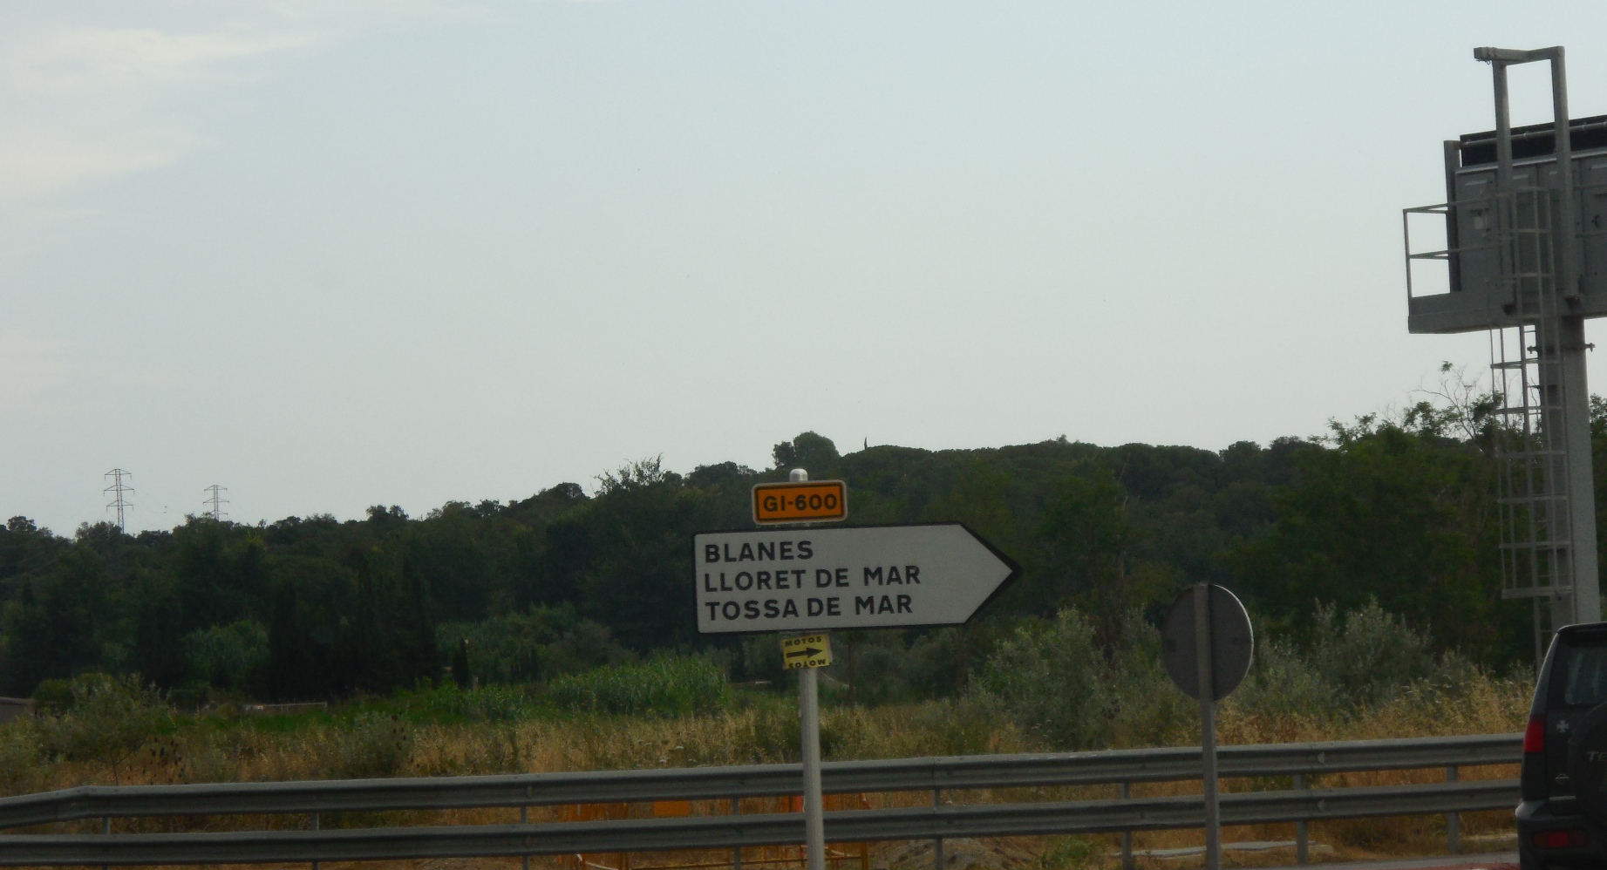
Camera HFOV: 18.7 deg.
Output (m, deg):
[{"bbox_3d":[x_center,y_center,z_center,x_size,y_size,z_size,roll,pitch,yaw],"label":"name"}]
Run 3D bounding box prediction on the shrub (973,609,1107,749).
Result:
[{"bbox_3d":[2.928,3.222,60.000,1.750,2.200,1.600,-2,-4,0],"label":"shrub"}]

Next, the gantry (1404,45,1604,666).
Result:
[{"bbox_3d":[8.579,-0.014,52.377,3.900,8.690,1.600,-6,-5,42],"label":"gantry"}]

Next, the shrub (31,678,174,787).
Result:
[{"bbox_3d":[-8.336,3.697,58.000,1.600,1.750,1.500,-2,-4,0],"label":"shrub"}]

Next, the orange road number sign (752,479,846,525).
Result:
[{"bbox_3d":[-0.018,0.476,34.200,0.640,0.290,0.060,-2,-4,-1],"label":"orange road number sign"}]

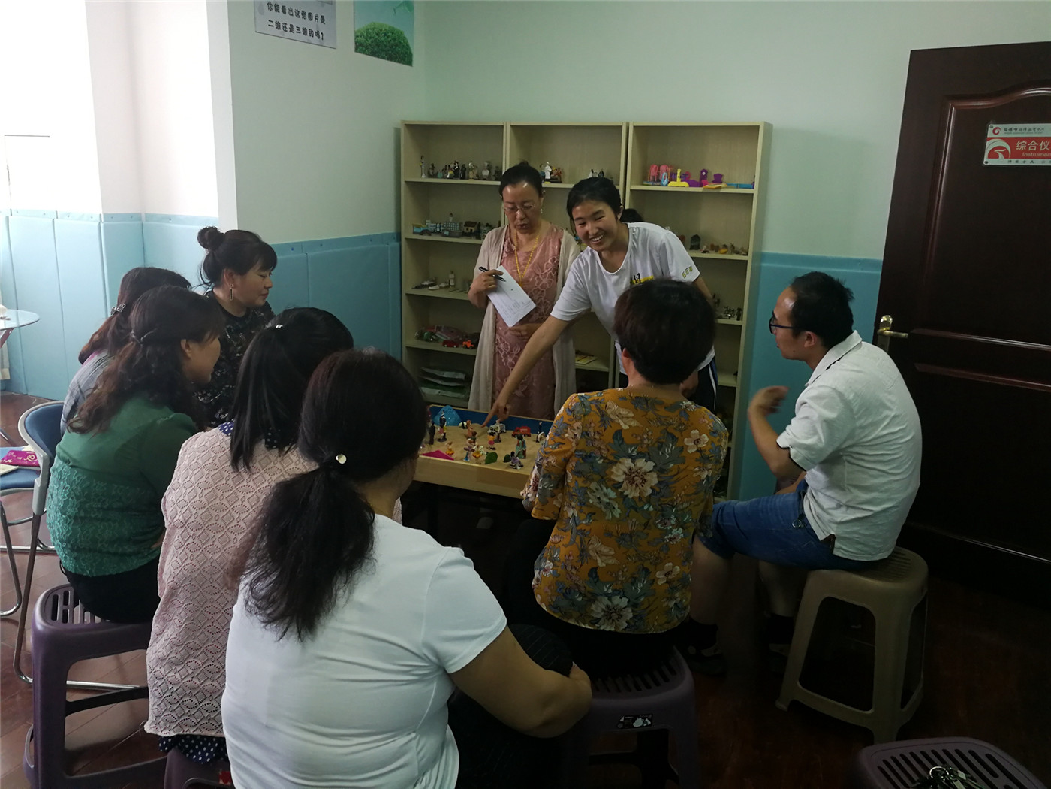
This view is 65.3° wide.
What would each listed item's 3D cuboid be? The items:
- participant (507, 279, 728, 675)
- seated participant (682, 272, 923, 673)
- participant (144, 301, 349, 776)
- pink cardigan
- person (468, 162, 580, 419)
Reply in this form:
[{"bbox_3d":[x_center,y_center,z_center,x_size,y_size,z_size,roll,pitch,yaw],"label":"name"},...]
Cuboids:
[{"bbox_3d":[0.189,0.371,2.020,0.500,1.320,0.680,-1,13,-11],"label":"participant"},{"bbox_3d":[0.832,0.299,2.445,0.700,1.310,0.500,8,14,26],"label":"seated participant"},{"bbox_3d":[-0.403,0.429,1.811,0.500,1.265,0.720,8,14,26],"label":"participant"},{"bbox_3d":[-0.480,0.328,1.666,0.470,0.560,0.340,8,14,26],"label":"pink cardigan"},{"bbox_3d":[-0.009,-0.047,3.167,0.460,1.620,0.360,4,13,10],"label":"person"}]

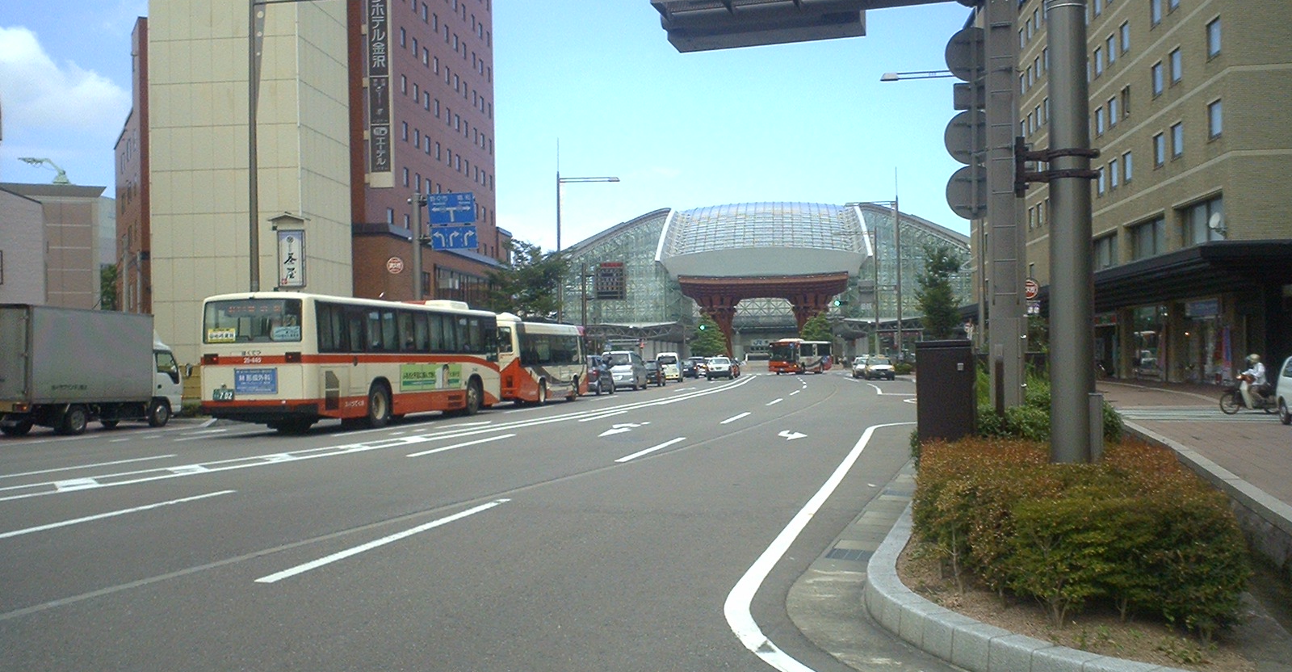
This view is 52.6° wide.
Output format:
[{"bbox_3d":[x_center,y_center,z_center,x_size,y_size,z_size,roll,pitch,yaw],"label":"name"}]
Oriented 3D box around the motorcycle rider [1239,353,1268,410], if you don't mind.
[{"bbox_3d":[14.792,1.093,31.800,0.680,1.360,0.520,-1,-1,-5],"label":"motorcycle rider"}]

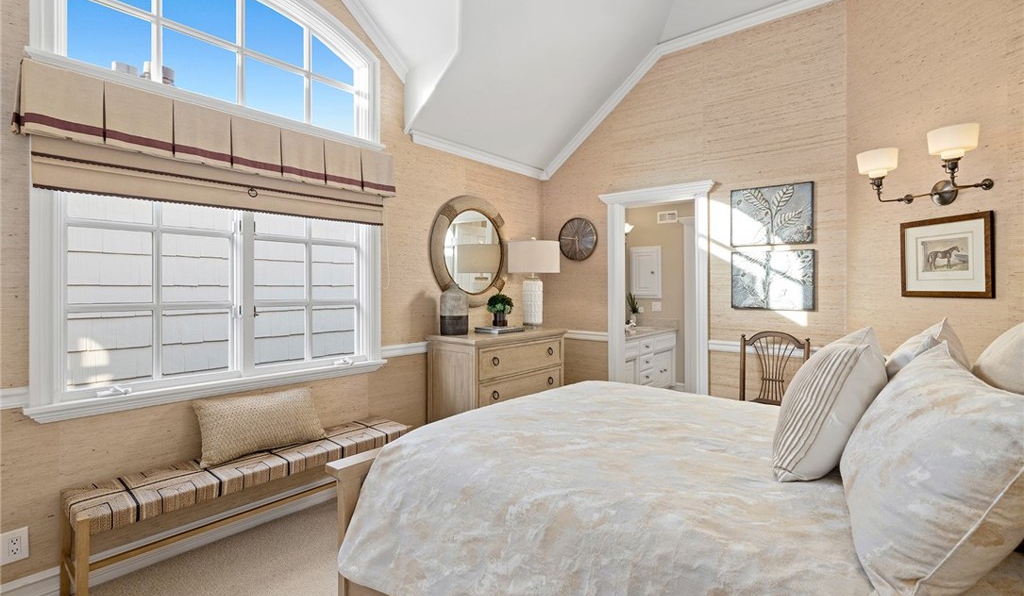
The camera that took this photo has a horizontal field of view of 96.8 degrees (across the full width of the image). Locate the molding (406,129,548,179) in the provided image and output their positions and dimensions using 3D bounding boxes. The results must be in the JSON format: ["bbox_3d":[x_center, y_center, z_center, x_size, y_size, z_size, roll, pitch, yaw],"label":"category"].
[{"bbox_3d":[-0.194,-1.161,3.795,0.060,0.075,1.550,0,1,41],"label":"molding"}]

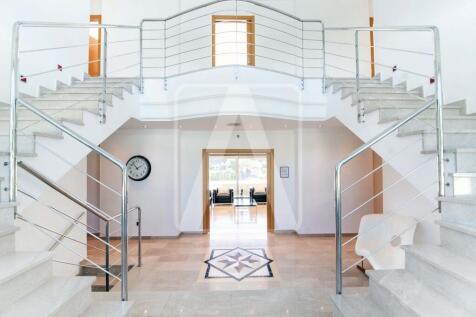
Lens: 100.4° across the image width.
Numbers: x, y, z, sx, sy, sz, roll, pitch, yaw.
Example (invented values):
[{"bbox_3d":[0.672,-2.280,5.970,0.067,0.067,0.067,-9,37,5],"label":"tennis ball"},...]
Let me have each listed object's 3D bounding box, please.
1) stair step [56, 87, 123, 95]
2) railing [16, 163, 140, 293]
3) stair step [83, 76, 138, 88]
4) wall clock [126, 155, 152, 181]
[{"bbox_3d":[-2.295,-0.998,3.209,1.040,0.180,0.300,0,-1,-1],"label":"stair step"},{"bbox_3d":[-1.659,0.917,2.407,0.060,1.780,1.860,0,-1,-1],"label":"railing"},{"bbox_3d":[-2.303,-1.364,3.754,1.040,0.180,0.300,0,-1,-1],"label":"stair step"},{"bbox_3d":[-2.238,0.229,4.481,0.580,0.580,0.060,0,-1,-1],"label":"wall clock"}]

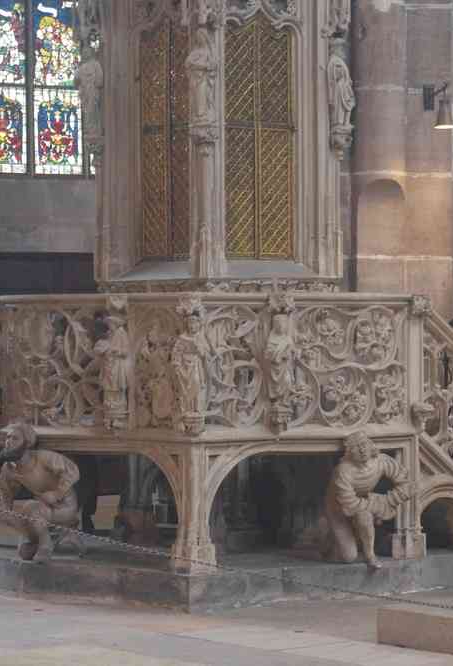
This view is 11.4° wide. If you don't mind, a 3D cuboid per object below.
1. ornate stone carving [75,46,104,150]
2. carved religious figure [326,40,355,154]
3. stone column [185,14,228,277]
[{"bbox_3d":[-0.897,-1.549,14.900,0.200,0.710,0.200,0,0,-21],"label":"ornate stone carving"},{"bbox_3d":[0.742,-1.532,14.800,0.200,0.740,0.200,0,0,21],"label":"carved religious figure"},{"bbox_3d":[-0.124,-1.154,14.150,0.260,1.660,0.300,0,0,6],"label":"stone column"}]

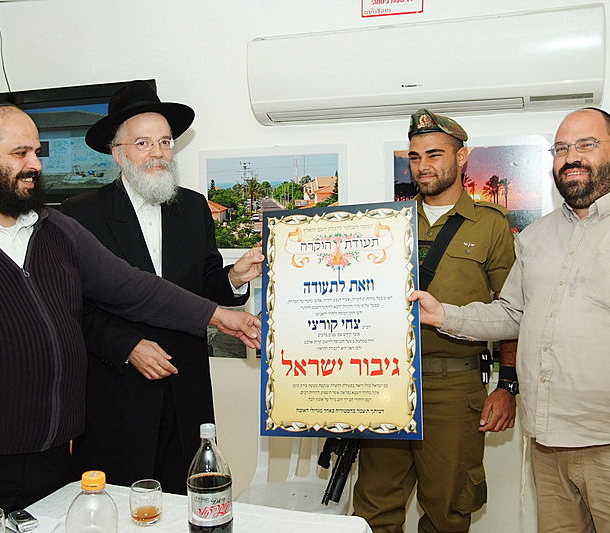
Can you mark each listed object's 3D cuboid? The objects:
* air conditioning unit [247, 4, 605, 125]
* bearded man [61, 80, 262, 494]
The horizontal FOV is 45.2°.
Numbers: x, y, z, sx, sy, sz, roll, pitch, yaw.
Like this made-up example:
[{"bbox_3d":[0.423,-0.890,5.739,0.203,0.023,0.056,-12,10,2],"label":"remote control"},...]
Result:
[{"bbox_3d":[0.396,-0.686,2.594,1.231,0.296,0.200,1,5,22],"label":"air conditioning unit"},{"bbox_3d":[-0.417,0.385,2.102,0.600,1.830,0.500,-3,5,-33],"label":"bearded man"}]

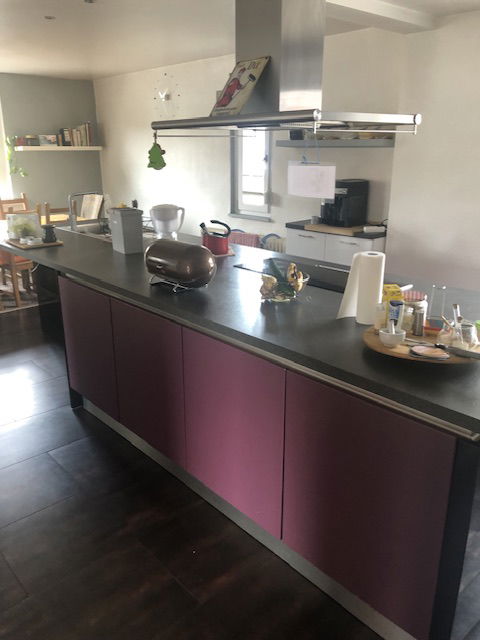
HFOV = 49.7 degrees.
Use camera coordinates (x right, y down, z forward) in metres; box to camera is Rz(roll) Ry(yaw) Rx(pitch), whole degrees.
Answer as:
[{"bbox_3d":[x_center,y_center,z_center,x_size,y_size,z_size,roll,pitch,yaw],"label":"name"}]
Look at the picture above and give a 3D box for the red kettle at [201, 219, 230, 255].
[{"bbox_3d":[-0.145,-0.507,3.164,0.205,0.195,0.167,9,20,26],"label":"red kettle"}]

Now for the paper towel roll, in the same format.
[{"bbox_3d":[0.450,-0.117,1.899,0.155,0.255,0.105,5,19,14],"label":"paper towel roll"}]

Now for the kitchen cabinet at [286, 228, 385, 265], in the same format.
[{"bbox_3d":[0.976,-0.408,4.844,0.580,0.860,0.931,-16,24,-39],"label":"kitchen cabinet"}]

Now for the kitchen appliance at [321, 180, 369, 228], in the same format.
[{"bbox_3d":[0.928,-1.033,4.590,0.360,0.375,0.295,-16,24,-39],"label":"kitchen appliance"}]

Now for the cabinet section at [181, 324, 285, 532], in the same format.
[{"bbox_3d":[0.169,0.372,2.261,0.580,0.706,0.600,-16,24,-40],"label":"cabinet section"}]

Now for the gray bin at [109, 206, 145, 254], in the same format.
[{"bbox_3d":[-0.723,-0.578,3.333,0.145,0.272,0.205,-12,22,-34],"label":"gray bin"}]

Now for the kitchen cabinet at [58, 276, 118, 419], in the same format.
[{"bbox_3d":[-0.638,0.093,3.072,0.560,0.700,0.600,-16,24,-39],"label":"kitchen cabinet"}]

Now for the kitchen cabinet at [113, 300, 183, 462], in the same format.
[{"bbox_3d":[-0.237,0.230,2.648,0.560,0.700,0.600,-16,24,-39],"label":"kitchen cabinet"}]

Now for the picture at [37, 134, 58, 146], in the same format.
[{"bbox_3d":[-2.609,-2.444,7.059,0.265,0.150,0.030,-16,24,-39],"label":"picture"}]

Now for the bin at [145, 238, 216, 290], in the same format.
[{"bbox_3d":[-0.280,-0.260,2.417,0.200,0.207,0.375,-16,24,-39],"label":"bin"}]

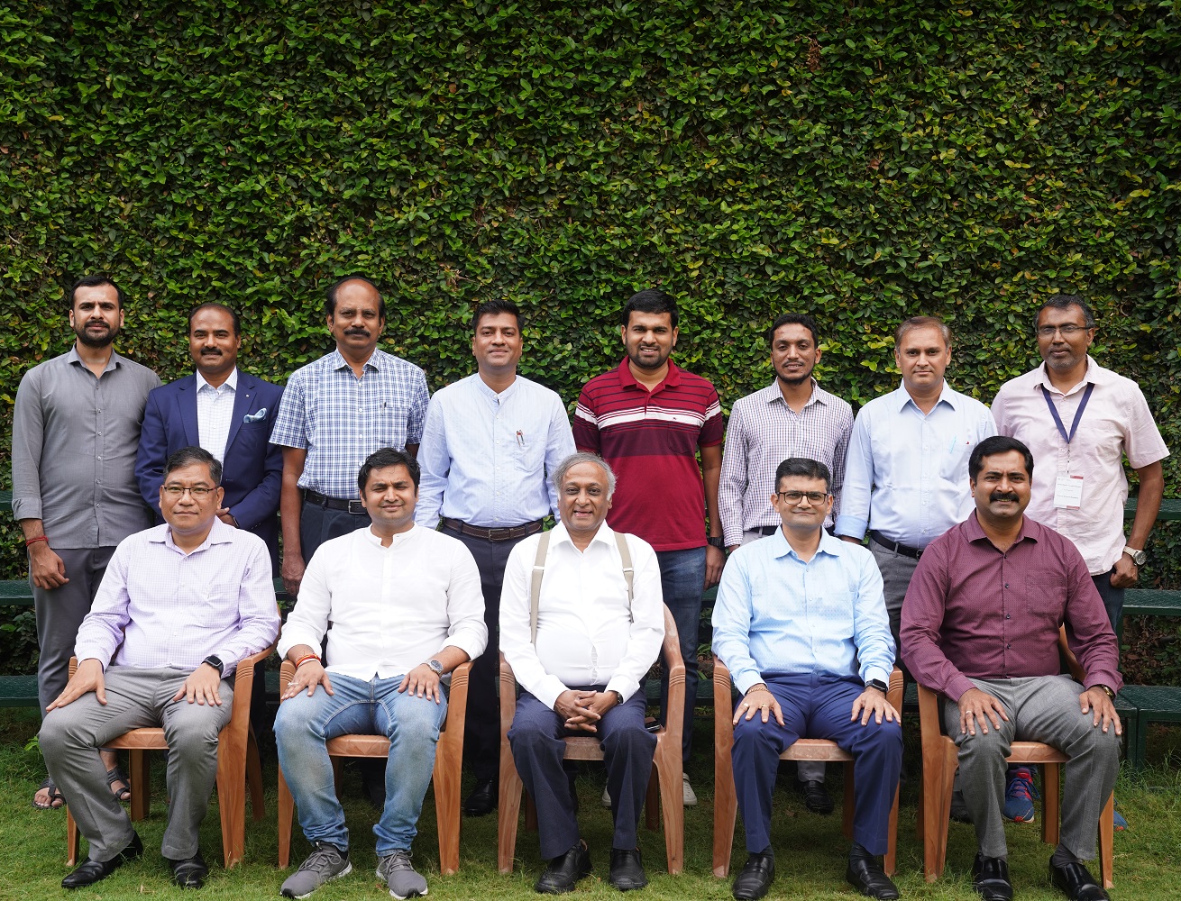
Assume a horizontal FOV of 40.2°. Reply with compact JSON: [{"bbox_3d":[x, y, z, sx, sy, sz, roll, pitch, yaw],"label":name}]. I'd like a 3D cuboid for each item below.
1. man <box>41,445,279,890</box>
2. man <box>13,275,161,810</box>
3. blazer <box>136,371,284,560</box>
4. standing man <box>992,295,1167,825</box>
[{"bbox_3d":[-1.296,0.618,4.965,0.603,1.250,0.693,0,4,-1],"label":"man"},{"bbox_3d":[-1.702,0.303,5.510,0.510,1.793,0.340,-1,5,-17],"label":"man"},{"bbox_3d":[-1.293,0.093,5.502,0.540,0.740,0.330,-1,4,-13],"label":"blazer"},{"bbox_3d":[1.610,0.354,5.407,0.580,1.748,0.360,2,5,21],"label":"standing man"}]

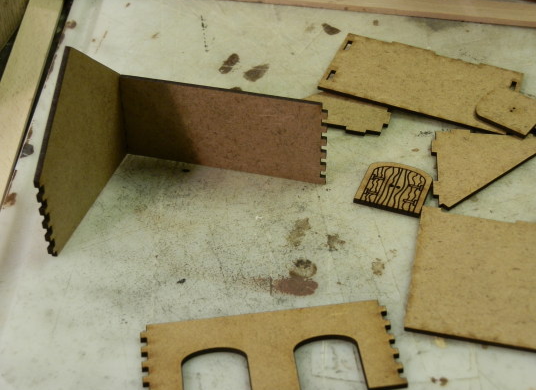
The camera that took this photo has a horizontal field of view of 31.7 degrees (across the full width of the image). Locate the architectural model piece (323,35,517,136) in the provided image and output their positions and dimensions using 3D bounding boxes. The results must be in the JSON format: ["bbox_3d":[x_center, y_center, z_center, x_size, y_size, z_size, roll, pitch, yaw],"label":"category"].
[{"bbox_3d":[0.095,-0.068,0.574,0.113,0.003,0.066,15,43,12],"label":"architectural model piece"}]

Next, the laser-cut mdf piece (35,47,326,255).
[{"bbox_3d":[-0.038,-0.024,0.458,0.117,0.095,0.095,10,42,12],"label":"laser-cut mdf piece"}]

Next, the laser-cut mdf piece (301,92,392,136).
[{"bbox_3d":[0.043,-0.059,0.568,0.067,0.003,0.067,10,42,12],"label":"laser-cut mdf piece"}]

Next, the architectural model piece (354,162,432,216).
[{"bbox_3d":[0.068,-0.004,0.505,0.036,0.003,0.036,13,43,15],"label":"architectural model piece"}]

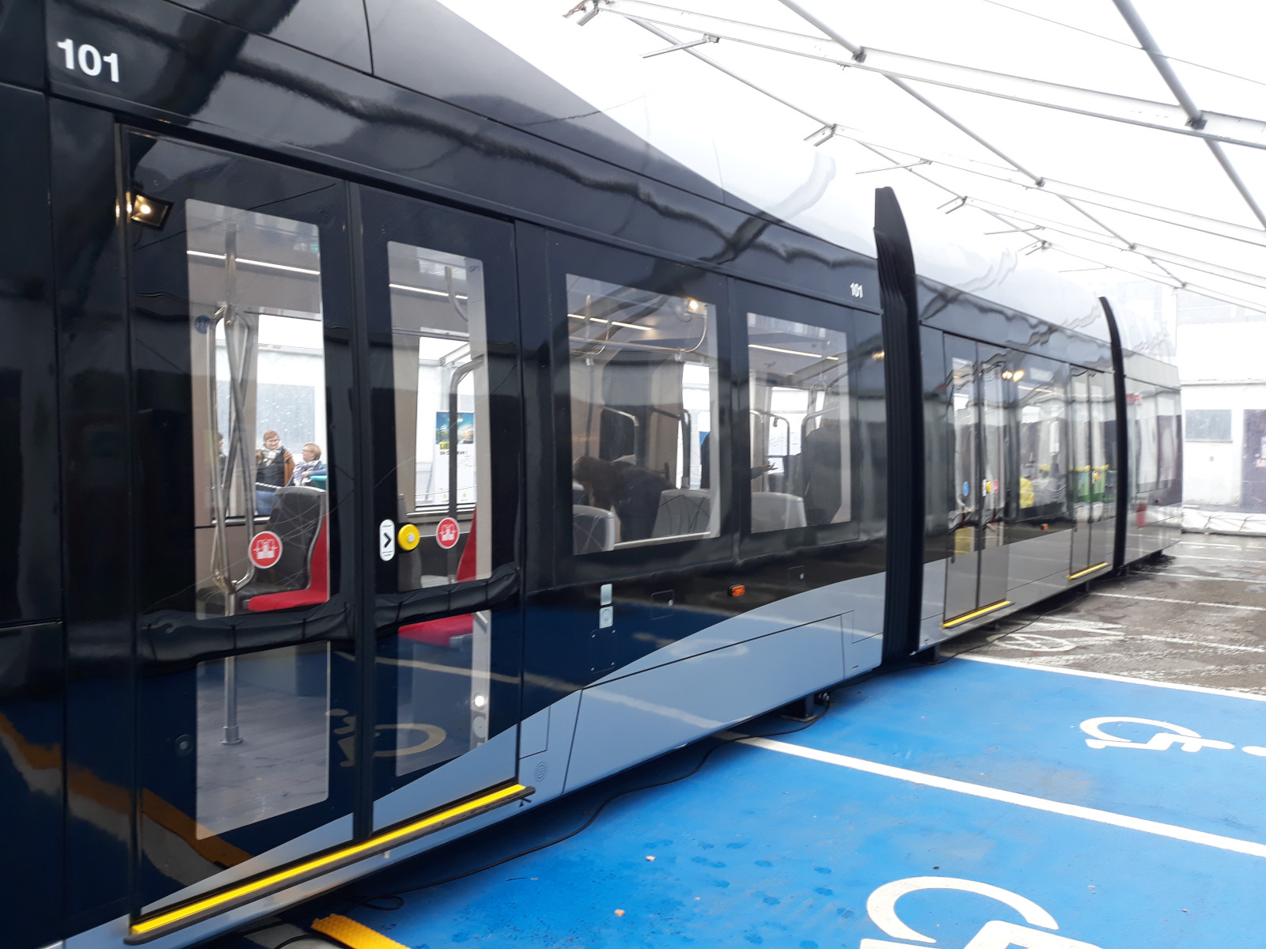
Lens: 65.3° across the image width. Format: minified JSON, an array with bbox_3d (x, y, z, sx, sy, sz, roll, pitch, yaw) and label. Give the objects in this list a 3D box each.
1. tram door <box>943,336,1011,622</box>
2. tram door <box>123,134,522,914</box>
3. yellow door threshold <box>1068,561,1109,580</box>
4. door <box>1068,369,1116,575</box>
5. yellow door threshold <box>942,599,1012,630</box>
[{"bbox_3d":[2.753,0.020,7.844,0.100,2.100,1.440,2,2,38],"label":"tram door"},{"bbox_3d":[-0.888,0.126,3.215,0.100,2.100,1.440,2,2,38],"label":"tram door"},{"bbox_3d":[4.909,1.050,10.605,0.090,0.060,1.490,2,2,38],"label":"yellow door threshold"},{"bbox_3d":[4.931,-0.044,10.614,0.100,2.100,1.440,2,2,38],"label":"door"},{"bbox_3d":[2.780,1.112,7.899,0.090,0.060,1.490,2,2,38],"label":"yellow door threshold"}]

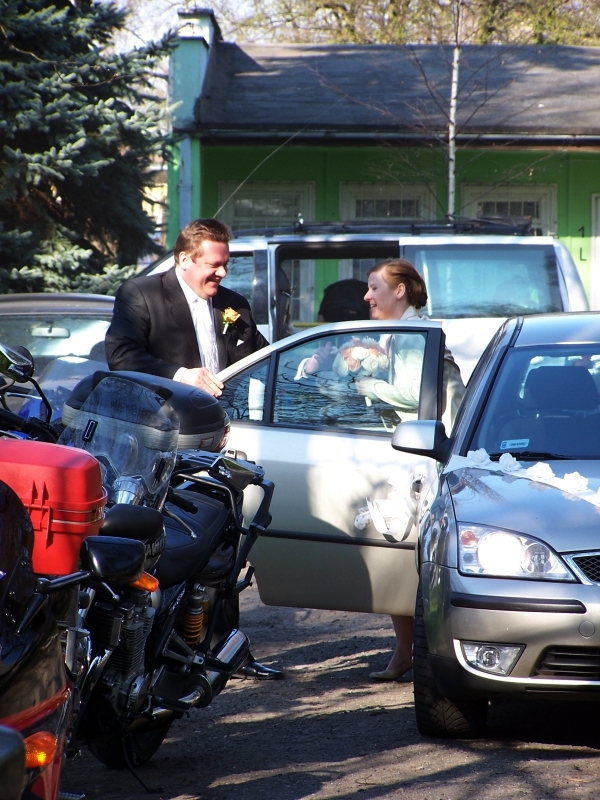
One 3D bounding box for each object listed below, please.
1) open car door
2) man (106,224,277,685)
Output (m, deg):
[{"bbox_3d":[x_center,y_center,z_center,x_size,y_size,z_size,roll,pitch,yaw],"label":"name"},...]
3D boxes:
[{"bbox_3d":[0.115,0.250,20.650,1.030,1.080,0.200,1,2,34],"label":"open car door"},{"bbox_3d":[-0.418,0.187,21.200,0.600,1.770,0.460,-1,2,-41],"label":"man"}]

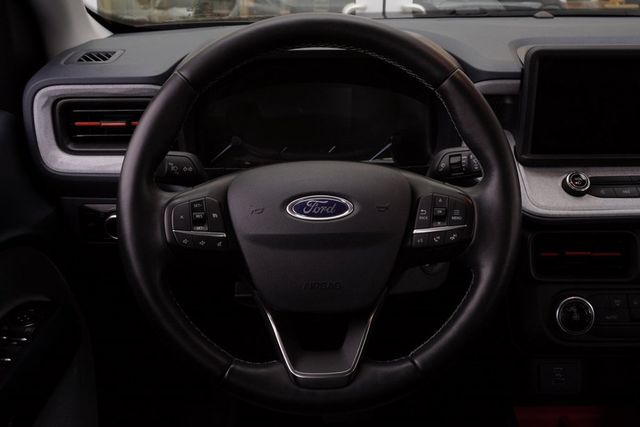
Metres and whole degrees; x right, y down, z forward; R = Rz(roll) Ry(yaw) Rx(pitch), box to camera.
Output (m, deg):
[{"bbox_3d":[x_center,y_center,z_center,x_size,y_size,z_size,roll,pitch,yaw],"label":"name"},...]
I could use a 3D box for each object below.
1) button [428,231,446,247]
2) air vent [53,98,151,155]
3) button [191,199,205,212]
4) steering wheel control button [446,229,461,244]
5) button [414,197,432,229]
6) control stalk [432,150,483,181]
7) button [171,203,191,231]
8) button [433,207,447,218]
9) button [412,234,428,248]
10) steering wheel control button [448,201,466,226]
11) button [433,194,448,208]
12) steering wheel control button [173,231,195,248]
[{"bbox_3d":[0.111,0.024,0.702,0.016,0.014,0.007,0,8,0],"label":"button"},{"bbox_3d":[-0.242,-0.103,0.872,0.134,0.064,0.040,0,21,0],"label":"air vent"},{"bbox_3d":[-0.114,-0.007,0.699,0.013,0.012,0.007,0,0,0],"label":"button"},{"bbox_3d":[0.126,0.022,0.702,0.014,0.015,0.007,0,8,0],"label":"steering wheel control button"},{"bbox_3d":[0.097,-0.001,0.698,0.016,0.029,0.008,0,-5,0],"label":"button"},{"bbox_3d":[0.147,-0.049,0.760,0.072,0.032,0.028,0,-5,0],"label":"control stalk"},{"bbox_3d":[-0.129,0.004,0.699,0.018,0.025,0.007,0,0,0],"label":"button"},{"bbox_3d":[0.112,-0.001,0.698,0.013,0.011,0.008,0,-5,0],"label":"button"},{"bbox_3d":[0.095,0.026,0.702,0.015,0.013,0.007,0,8,0],"label":"button"},{"bbox_3d":[0.129,-0.001,0.699,0.017,0.025,0.007,0,0,0],"label":"steering wheel control button"},{"bbox_3d":[0.113,-0.012,0.698,0.015,0.013,0.008,0,-5,0],"label":"button"},{"bbox_3d":[-0.127,0.024,0.696,0.020,0.016,0.008,0,-5,0],"label":"steering wheel control button"}]

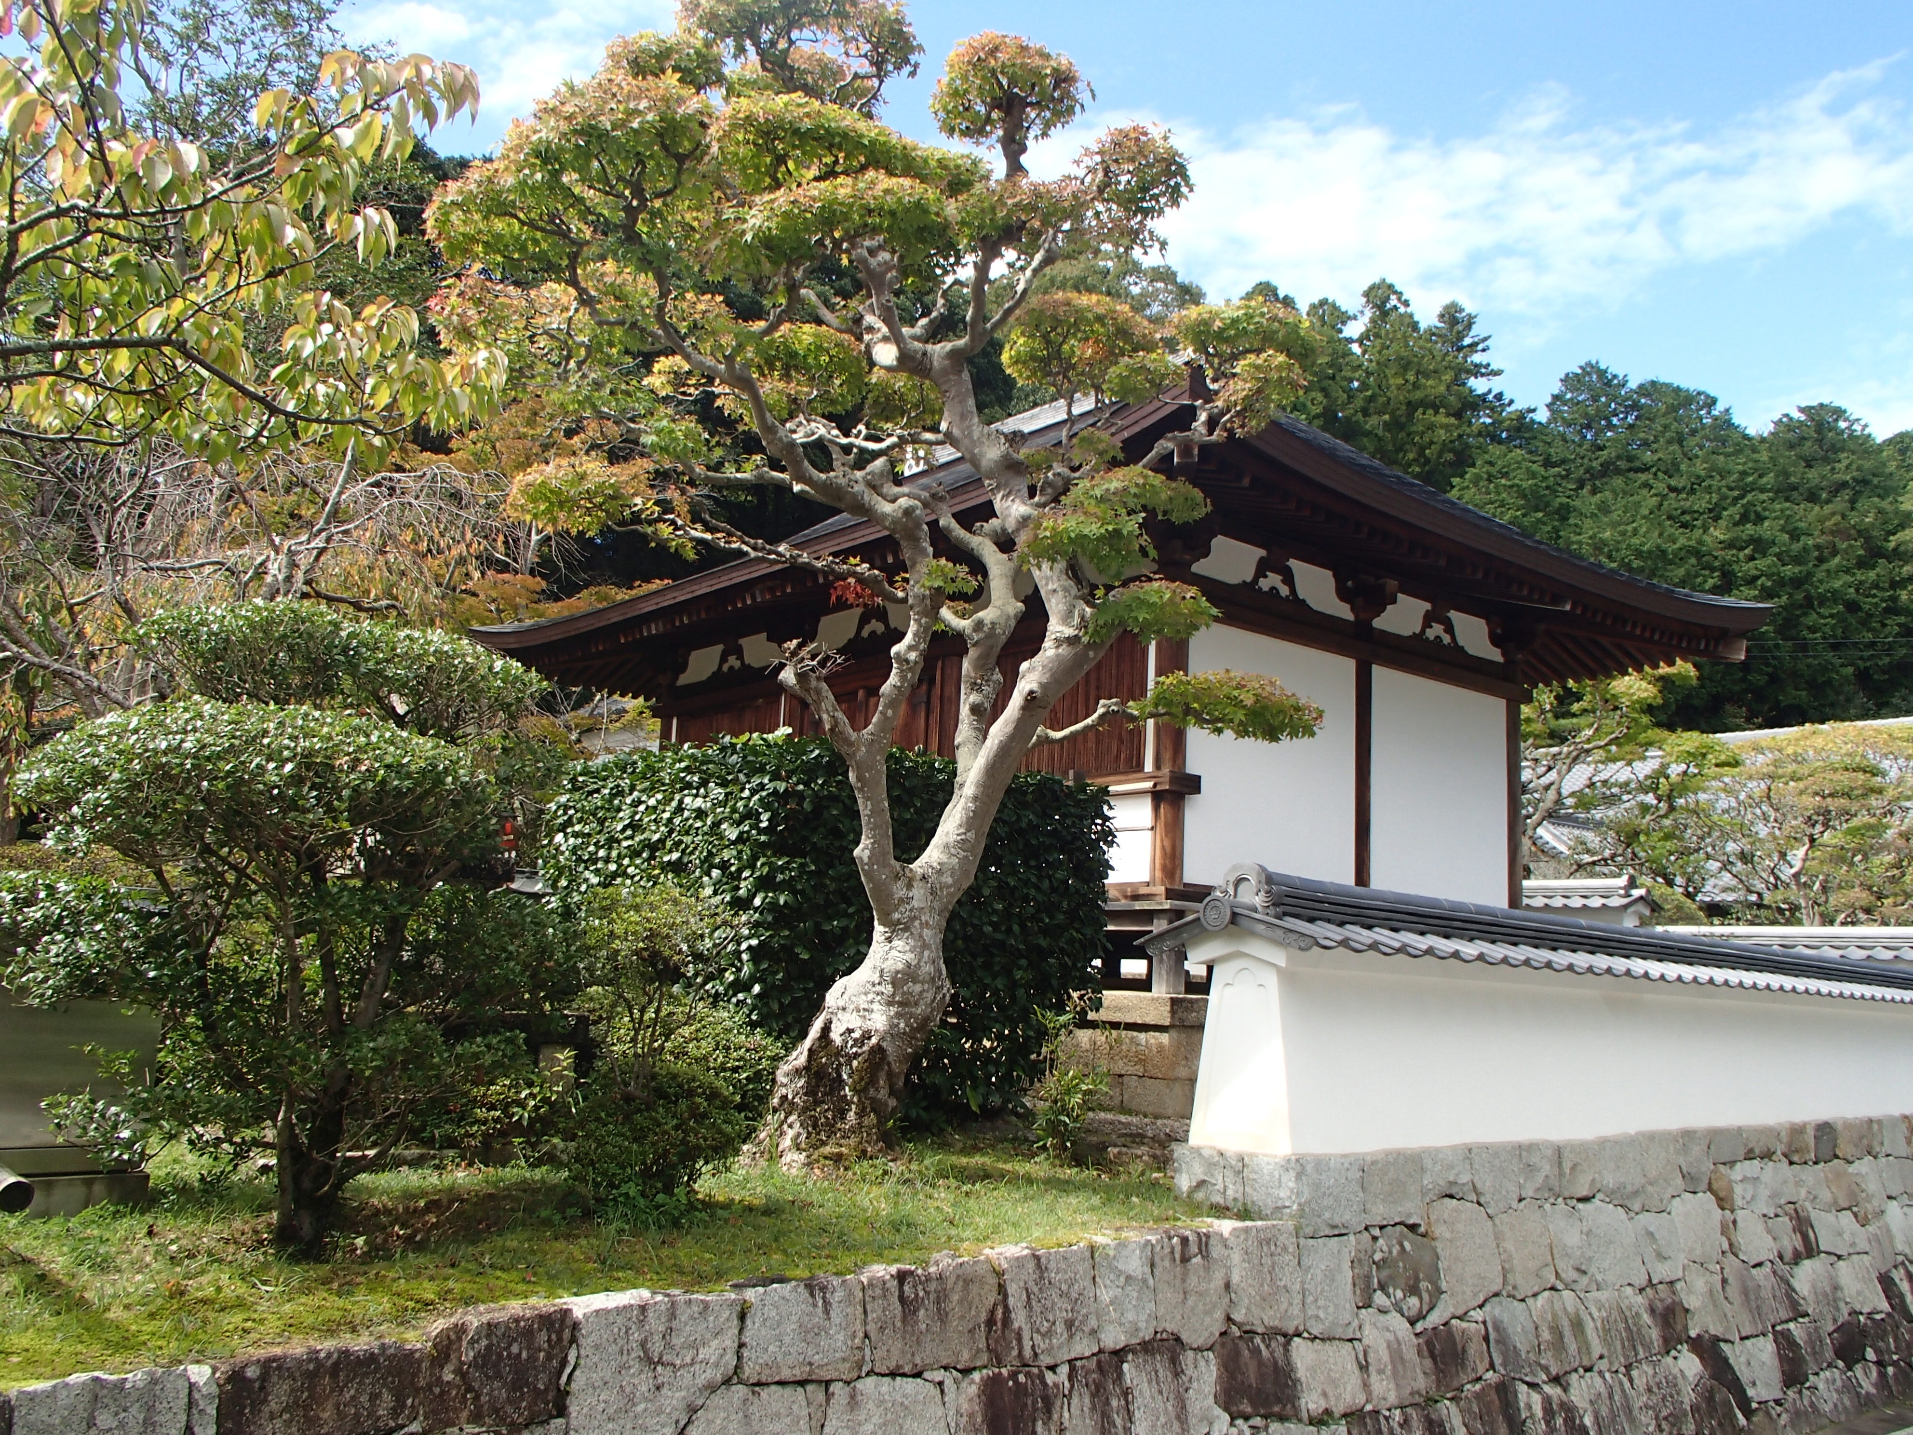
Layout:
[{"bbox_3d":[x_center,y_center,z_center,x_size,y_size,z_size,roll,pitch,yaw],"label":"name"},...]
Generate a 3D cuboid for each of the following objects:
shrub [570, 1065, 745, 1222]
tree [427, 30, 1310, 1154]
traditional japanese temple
[{"bbox_3d":[-1.123,1.552,5.863,0.700,0.560,0.660,3,-10,0],"label":"shrub"},{"bbox_3d":[-0.408,-0.792,8.211,4.750,6.050,4.000,3,-10,0],"label":"tree"},{"bbox_3d":[0.983,-0.343,16.833,8.100,6.660,11.730,11,-12,-37],"label":"traditional japanese temple"}]

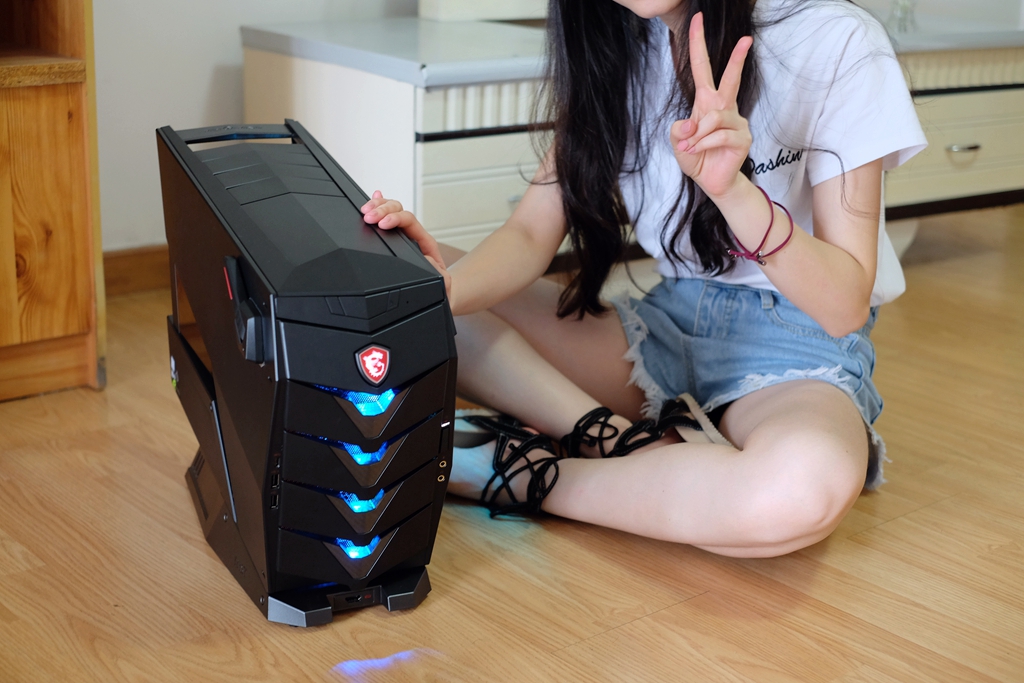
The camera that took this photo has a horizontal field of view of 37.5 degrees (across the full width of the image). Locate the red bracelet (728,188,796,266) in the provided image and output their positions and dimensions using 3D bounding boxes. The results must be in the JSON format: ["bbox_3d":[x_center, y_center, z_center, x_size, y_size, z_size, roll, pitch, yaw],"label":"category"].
[{"bbox_3d":[0.240,-0.111,1.455,0.040,0.062,0.065,41,0,-35],"label":"red bracelet"}]

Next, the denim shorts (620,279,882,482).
[{"bbox_3d":[0.295,0.035,1.812,0.360,0.215,0.280,17,22,41],"label":"denim shorts"}]

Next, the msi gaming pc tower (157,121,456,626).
[{"bbox_3d":[-0.211,0.016,1.478,0.173,0.405,0.378,-7,19,-28],"label":"msi gaming pc tower"}]

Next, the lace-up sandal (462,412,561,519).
[{"bbox_3d":[-0.042,0.122,1.685,0.230,0.090,0.100,7,-13,14],"label":"lace-up sandal"}]

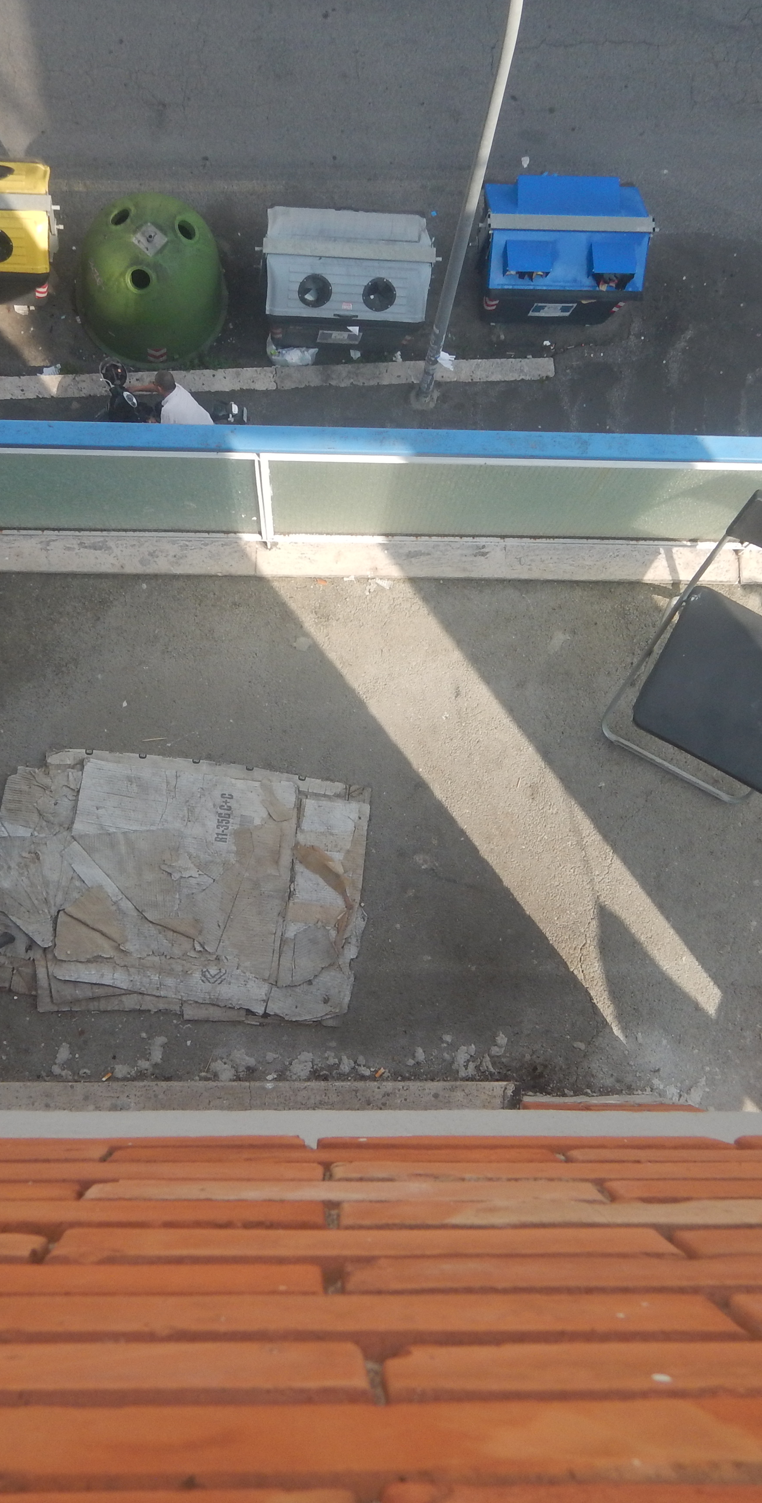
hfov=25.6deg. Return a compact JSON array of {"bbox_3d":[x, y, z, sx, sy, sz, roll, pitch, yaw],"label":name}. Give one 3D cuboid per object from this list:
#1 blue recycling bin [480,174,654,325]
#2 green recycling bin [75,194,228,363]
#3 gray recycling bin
[{"bbox_3d":[1.871,-5.262,17.858,1.730,1.660,1.200,1,84,-6],"label":"blue recycling bin"},{"bbox_3d":[-2.401,-5.012,17.471,1.650,1.550,1.650,1,84,-6],"label":"green recycling bin"},{"bbox_3d":[-0.389,-4.927,17.608,1.730,1.660,1.180,3,84,-6],"label":"gray recycling bin"}]

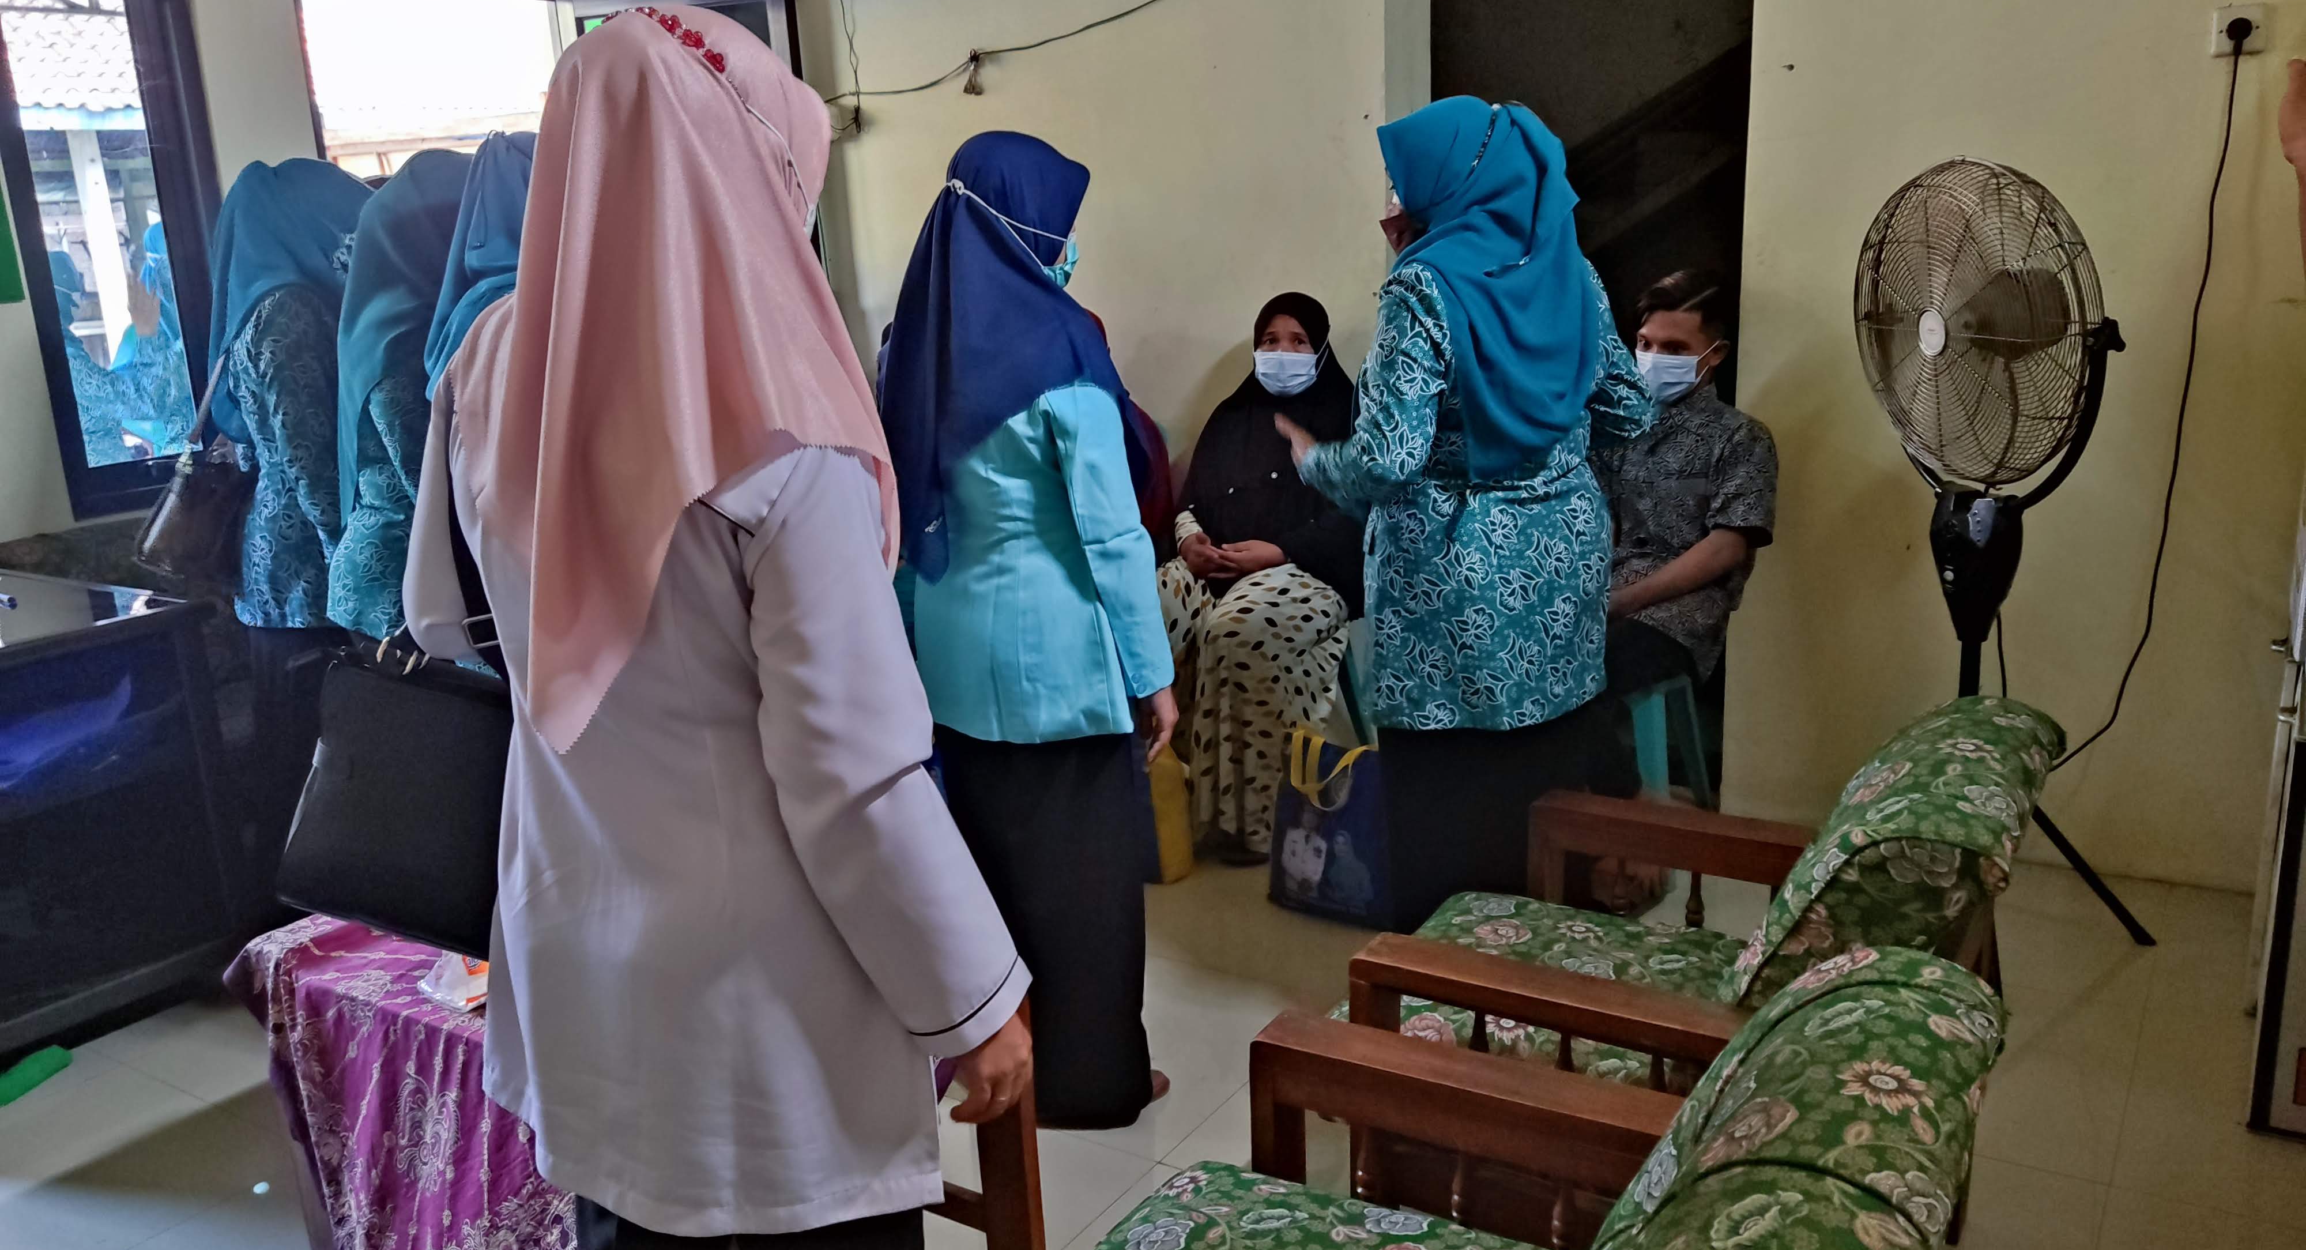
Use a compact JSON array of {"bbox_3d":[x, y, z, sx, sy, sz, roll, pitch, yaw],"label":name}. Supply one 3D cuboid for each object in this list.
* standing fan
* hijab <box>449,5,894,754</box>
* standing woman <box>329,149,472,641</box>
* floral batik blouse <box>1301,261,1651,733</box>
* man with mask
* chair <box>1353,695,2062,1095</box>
[{"bbox_3d":[1.424,-0.085,2.901,0.560,1.420,0.580,-7,15,-17],"label":"standing fan"},{"bbox_3d":[-0.400,-0.203,1.347,0.380,0.570,0.350,7,17,34],"label":"hijab"},{"bbox_3d":[-1.317,-0.089,3.152,0.400,1.550,0.470,-16,19,-42],"label":"standing woman"},{"bbox_3d":[0.505,-0.203,2.718,0.480,0.760,0.360,-7,15,-17],"label":"floral batik blouse"},{"bbox_3d":[0.965,-0.054,3.252,0.630,1.240,0.500,-15,19,-40],"label":"man with mask"},{"bbox_3d":[0.673,0.492,2.116,0.780,0.780,0.670,8,18,35],"label":"chair"}]

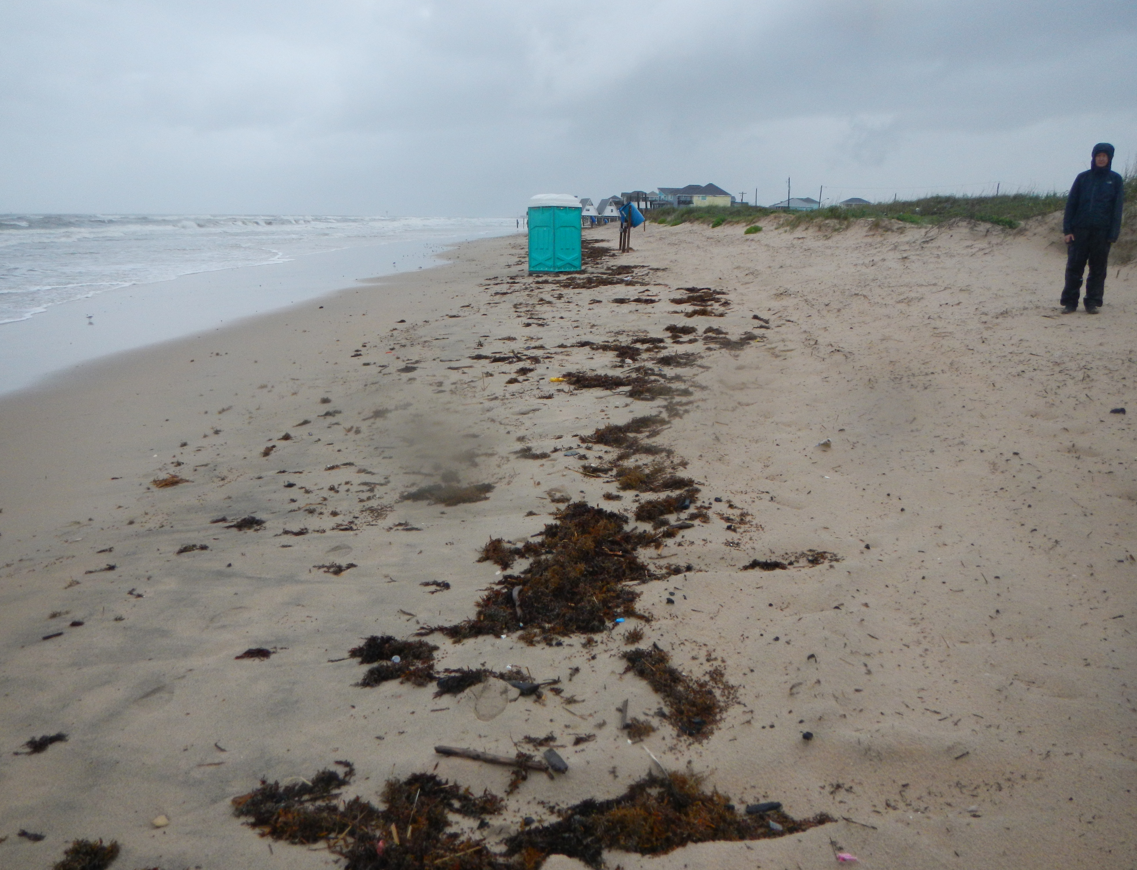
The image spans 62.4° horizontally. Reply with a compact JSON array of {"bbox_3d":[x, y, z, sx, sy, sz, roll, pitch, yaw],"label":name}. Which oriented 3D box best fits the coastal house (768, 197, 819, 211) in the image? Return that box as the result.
[{"bbox_3d":[58.405,-57.932,243.132,12.500,7.000,11.000,4,13,14],"label":"coastal house"}]

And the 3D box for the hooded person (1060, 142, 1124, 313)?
[{"bbox_3d":[5.641,-2.213,10.121,0.540,1.790,0.340,9,16,34],"label":"hooded person"}]

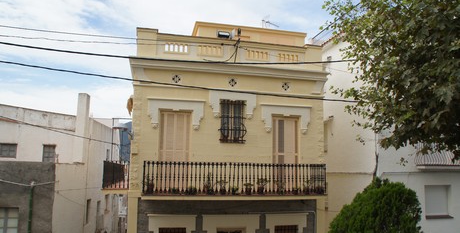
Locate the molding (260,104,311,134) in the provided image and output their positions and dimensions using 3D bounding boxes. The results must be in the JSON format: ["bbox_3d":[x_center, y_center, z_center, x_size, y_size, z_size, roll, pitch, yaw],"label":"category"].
[{"bbox_3d":[1.973,0.112,11.931,1.885,0.981,0.150,3,-8,-12],"label":"molding"}]

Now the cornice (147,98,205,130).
[{"bbox_3d":[-1.722,-0.043,11.113,1.871,1.011,0.150,3,-8,-12],"label":"cornice"}]

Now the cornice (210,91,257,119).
[{"bbox_3d":[0.105,-0.371,11.585,1.647,0.889,0.120,3,-8,-12],"label":"cornice"}]

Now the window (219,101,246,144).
[{"bbox_3d":[0.091,0.185,11.525,0.952,1.431,0.250,3,-8,-12],"label":"window"}]

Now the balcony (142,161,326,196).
[{"bbox_3d":[0.202,1.936,10.834,5.635,0.982,1.038,3,-8,-12],"label":"balcony"}]

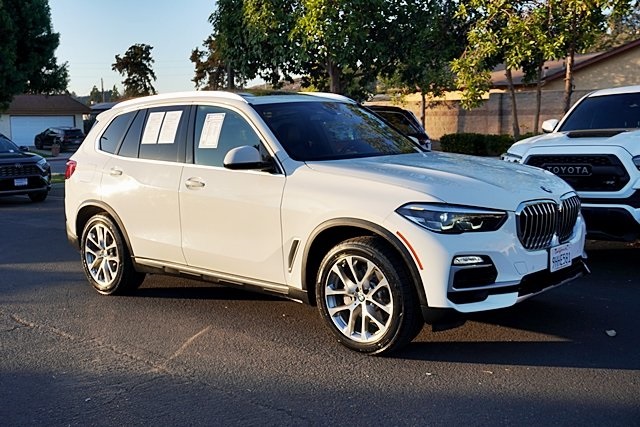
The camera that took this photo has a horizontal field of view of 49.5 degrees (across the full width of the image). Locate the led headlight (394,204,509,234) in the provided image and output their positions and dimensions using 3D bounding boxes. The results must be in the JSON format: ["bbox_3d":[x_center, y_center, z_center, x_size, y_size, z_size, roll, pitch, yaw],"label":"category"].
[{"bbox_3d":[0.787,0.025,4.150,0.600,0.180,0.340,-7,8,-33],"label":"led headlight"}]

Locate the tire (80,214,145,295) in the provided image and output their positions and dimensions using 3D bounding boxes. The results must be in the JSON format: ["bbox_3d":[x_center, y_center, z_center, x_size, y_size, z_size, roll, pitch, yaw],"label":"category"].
[{"bbox_3d":[-1.892,0.359,6.395,0.750,0.750,0.280,4,9,42],"label":"tire"}]

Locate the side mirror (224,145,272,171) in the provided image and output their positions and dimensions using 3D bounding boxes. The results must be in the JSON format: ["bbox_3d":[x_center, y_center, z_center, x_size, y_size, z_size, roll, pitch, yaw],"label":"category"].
[{"bbox_3d":[-0.520,-0.390,4.839,0.190,0.180,0.270,4,9,42],"label":"side mirror"}]

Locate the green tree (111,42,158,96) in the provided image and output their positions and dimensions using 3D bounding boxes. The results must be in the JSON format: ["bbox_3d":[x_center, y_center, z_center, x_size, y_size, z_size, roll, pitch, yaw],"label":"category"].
[{"bbox_3d":[-15.965,-10.037,60.000,3.800,9.200,3.800,-4,7,-17],"label":"green tree"}]

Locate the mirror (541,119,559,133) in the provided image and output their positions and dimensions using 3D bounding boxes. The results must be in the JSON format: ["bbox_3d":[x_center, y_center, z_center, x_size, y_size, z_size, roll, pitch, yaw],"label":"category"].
[{"bbox_3d":[3.032,-1.147,9.100,0.250,0.190,0.160,5,9,42],"label":"mirror"}]

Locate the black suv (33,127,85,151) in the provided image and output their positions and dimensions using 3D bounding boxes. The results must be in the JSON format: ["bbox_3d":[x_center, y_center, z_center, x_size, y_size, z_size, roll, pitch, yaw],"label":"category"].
[{"bbox_3d":[-16.921,-4.834,45.300,1.830,1.520,4.600,-8,9,-42],"label":"black suv"}]

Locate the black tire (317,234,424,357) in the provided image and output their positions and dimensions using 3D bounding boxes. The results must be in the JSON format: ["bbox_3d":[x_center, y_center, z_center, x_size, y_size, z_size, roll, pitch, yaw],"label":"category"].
[{"bbox_3d":[0.320,0.509,4.411,0.750,0.750,0.280,4,9,42],"label":"black tire"}]

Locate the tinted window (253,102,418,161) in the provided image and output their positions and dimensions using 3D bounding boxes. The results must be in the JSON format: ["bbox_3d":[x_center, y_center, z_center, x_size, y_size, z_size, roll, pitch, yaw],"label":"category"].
[{"bbox_3d":[0.195,-0.647,5.476,1.500,0.150,0.860,-10,47,-47],"label":"tinted window"}]

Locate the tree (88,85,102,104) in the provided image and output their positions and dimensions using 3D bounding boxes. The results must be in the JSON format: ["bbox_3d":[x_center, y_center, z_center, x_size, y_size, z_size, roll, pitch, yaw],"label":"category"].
[{"bbox_3d":[-35.614,-15.705,110.000,2.200,9.800,2.200,-4,7,-17],"label":"tree"}]

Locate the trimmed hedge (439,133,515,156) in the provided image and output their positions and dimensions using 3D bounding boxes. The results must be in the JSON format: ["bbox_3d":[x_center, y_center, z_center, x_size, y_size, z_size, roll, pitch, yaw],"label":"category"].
[{"bbox_3d":[4.831,-1.860,20.000,2.900,0.950,0.900,3,8,35],"label":"trimmed hedge"}]

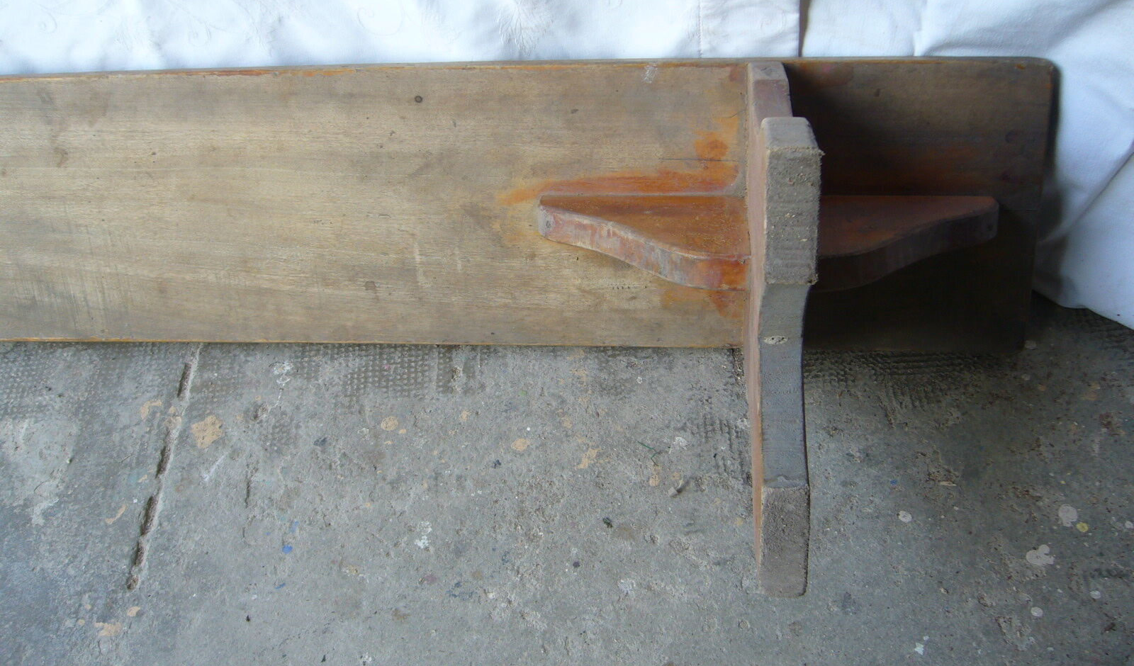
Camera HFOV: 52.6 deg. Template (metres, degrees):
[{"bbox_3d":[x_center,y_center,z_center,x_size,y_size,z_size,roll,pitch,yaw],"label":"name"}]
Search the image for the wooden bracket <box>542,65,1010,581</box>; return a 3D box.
[{"bbox_3d":[0.157,-0.040,0.880,0.418,0.285,0.430,1,20,7],"label":"wooden bracket"}]

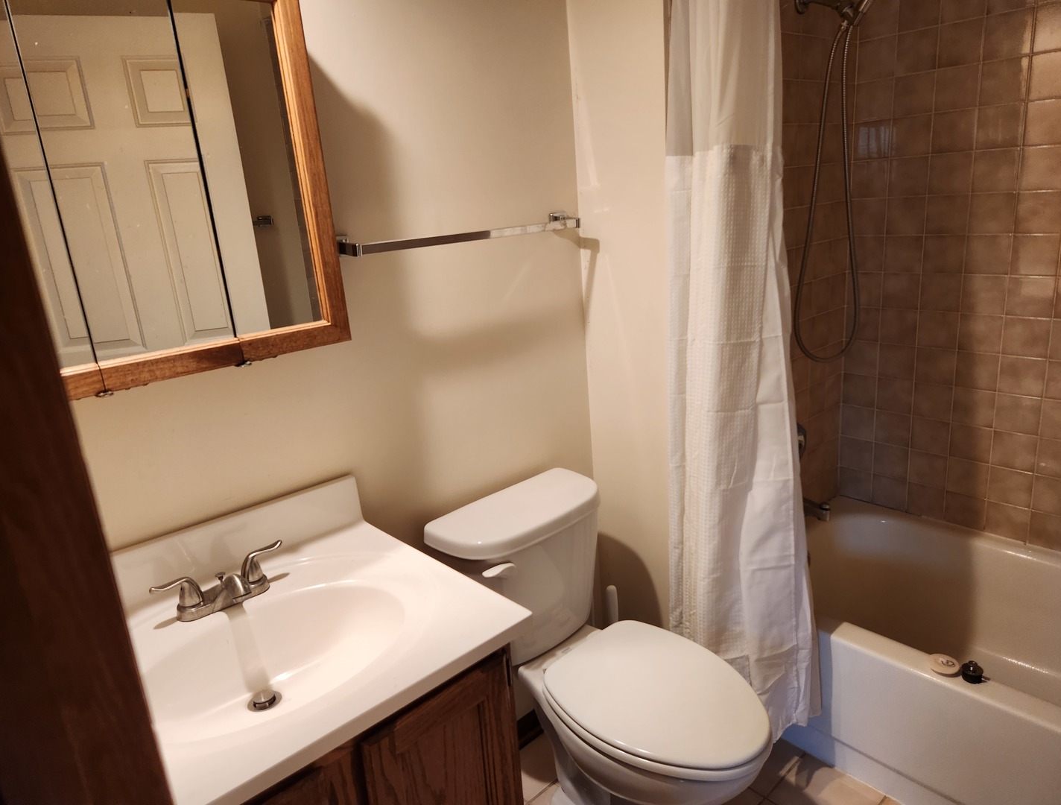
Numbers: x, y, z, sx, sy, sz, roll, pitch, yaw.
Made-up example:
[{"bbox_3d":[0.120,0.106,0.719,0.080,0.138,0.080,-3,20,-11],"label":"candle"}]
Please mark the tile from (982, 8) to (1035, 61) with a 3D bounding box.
[{"bbox_3d":[1.207,-0.928,1.800,0.010,0.108,0.108,-18,21,-38],"label":"tile"}]

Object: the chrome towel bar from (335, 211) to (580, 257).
[{"bbox_3d":[-0.132,-0.365,1.565,0.648,0.054,0.072,-18,21,-39],"label":"chrome towel bar"}]

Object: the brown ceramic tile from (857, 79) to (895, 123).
[{"bbox_3d":[0.998,-0.873,2.069,0.009,0.107,0.107,-19,21,-38],"label":"brown ceramic tile"}]

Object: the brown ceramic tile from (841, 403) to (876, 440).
[{"bbox_3d":[1.082,0.068,2.347,0.009,0.107,0.107,-19,21,-38],"label":"brown ceramic tile"}]

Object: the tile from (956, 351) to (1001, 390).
[{"bbox_3d":[1.278,-0.089,2.039,0.010,0.108,0.108,-18,21,-38],"label":"tile"}]

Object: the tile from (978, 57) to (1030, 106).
[{"bbox_3d":[1.216,-0.821,1.827,0.009,0.107,0.107,-19,21,-38],"label":"tile"}]

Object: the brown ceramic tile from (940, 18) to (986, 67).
[{"bbox_3d":[1.134,-0.943,1.877,0.009,0.107,0.107,-19,21,-38],"label":"brown ceramic tile"}]

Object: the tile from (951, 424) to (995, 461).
[{"bbox_3d":[1.295,0.117,2.094,0.009,0.108,0.108,-18,21,-38],"label":"tile"}]

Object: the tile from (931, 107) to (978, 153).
[{"bbox_3d":[1.151,-0.733,1.936,0.010,0.108,0.108,-18,21,-38],"label":"tile"}]

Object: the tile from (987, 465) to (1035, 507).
[{"bbox_3d":[1.376,0.239,2.045,0.009,0.108,0.108,-18,21,-38],"label":"tile"}]

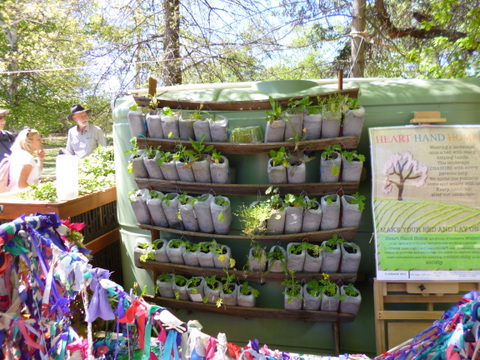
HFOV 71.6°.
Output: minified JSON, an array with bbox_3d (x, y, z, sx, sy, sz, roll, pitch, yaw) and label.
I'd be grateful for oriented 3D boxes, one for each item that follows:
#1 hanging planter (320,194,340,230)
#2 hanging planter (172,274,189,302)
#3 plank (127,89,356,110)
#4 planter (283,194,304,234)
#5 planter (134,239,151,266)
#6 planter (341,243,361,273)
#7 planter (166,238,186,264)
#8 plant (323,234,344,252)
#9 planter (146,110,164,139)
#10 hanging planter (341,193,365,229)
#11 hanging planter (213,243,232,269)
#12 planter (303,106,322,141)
[{"bbox_3d":[0.501,0.187,1.851,0.095,0.190,0.100,0,8,4],"label":"hanging planter"},{"bbox_3d":[-0.352,0.639,1.976,0.093,0.119,0.095,-1,8,11],"label":"hanging planter"},{"bbox_3d":[-0.003,-0.442,1.861,1.280,0.100,0.050,1,7,10],"label":"plank"},{"bbox_3d":[0.314,0.203,1.924,0.100,0.200,0.100,0,6,10],"label":"planter"},{"bbox_3d":[-0.594,0.436,2.011,0.088,0.150,0.100,1,8,9],"label":"planter"},{"bbox_3d":[0.616,0.445,1.862,0.095,0.165,0.100,0,8,4],"label":"planter"},{"bbox_3d":[-0.431,0.485,2.266,0.108,0.150,0.100,2,7,12],"label":"planter"},{"bbox_3d":[0.572,0.388,2.043,0.121,0.080,0.115,2,7,12],"label":"plant"},{"bbox_3d":[-0.470,-0.301,1.856,0.078,0.153,0.078,0,4,11],"label":"planter"},{"bbox_3d":[0.677,0.181,2.011,0.116,0.193,0.100,2,7,12],"label":"hanging planter"},{"bbox_3d":[-0.108,0.463,2.023,0.100,0.139,0.100,-1,6,10],"label":"hanging planter"},{"bbox_3d":[0.394,-0.303,1.817,0.095,0.190,0.100,0,8,4],"label":"planter"}]

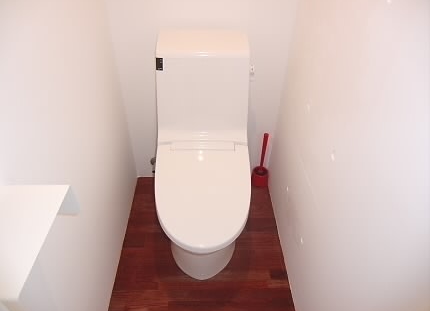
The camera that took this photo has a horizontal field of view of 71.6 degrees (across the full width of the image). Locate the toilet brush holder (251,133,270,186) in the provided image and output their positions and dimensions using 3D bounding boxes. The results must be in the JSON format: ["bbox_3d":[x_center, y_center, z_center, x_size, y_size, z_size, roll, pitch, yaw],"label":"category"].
[{"bbox_3d":[0.279,0.021,1.747,0.095,0.375,0.097,0,40,-3],"label":"toilet brush holder"}]

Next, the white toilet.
[{"bbox_3d":[-0.050,0.055,1.288,0.398,0.895,0.790,0,40,-3],"label":"white toilet"}]

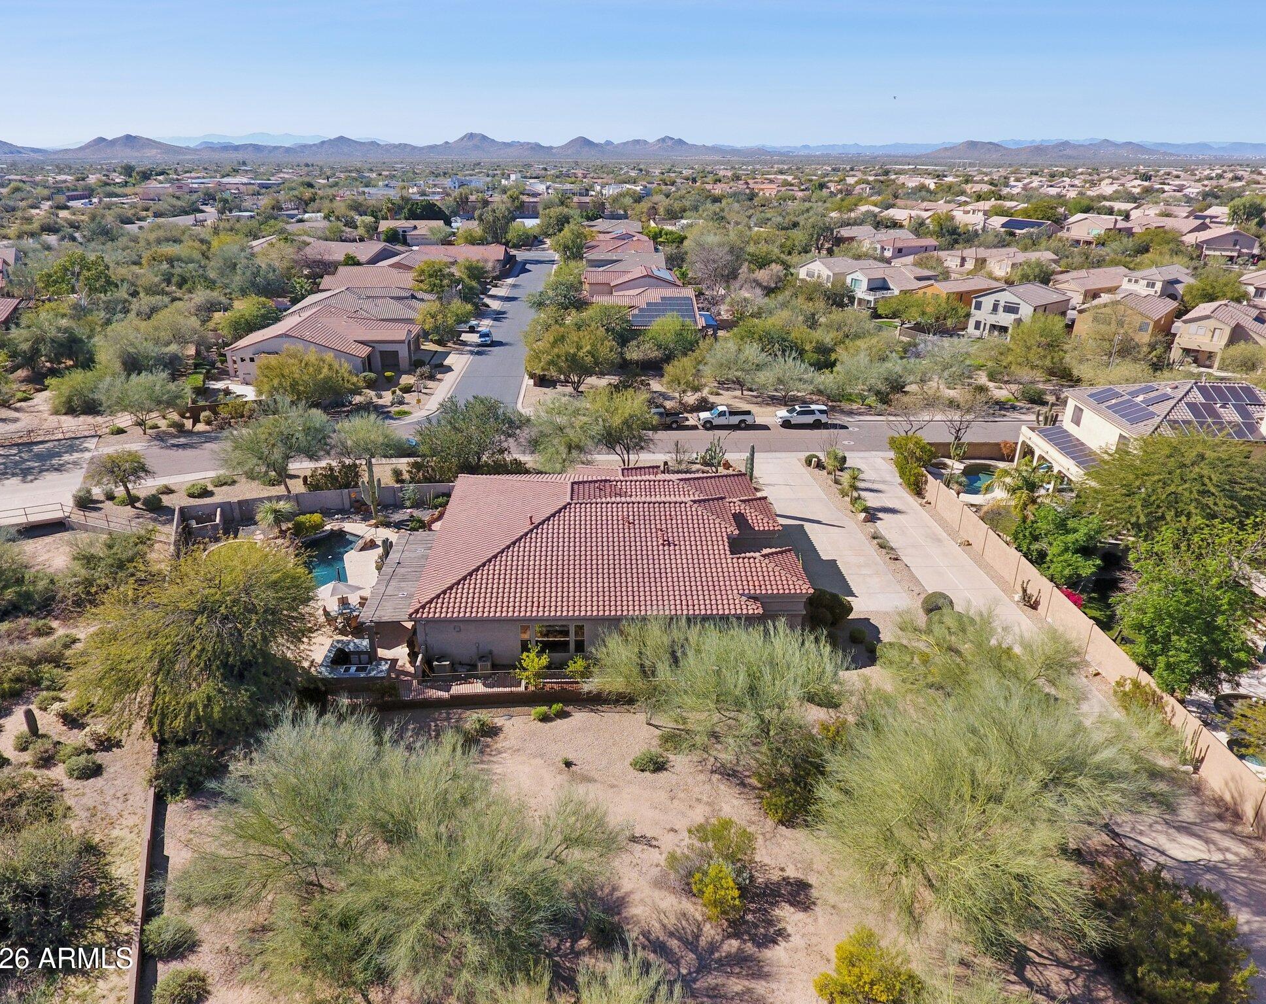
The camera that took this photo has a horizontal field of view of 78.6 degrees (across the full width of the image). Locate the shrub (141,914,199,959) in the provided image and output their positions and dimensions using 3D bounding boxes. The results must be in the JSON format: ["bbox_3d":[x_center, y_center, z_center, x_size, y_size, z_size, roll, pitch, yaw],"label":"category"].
[{"bbox_3d":[-15.585,14.648,26.091,1.771,1.149,1.364,0,24,0],"label":"shrub"}]

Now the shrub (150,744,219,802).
[{"bbox_3d":[-18.641,11.345,32.251,2.530,1.950,2.403,0,24,0],"label":"shrub"}]

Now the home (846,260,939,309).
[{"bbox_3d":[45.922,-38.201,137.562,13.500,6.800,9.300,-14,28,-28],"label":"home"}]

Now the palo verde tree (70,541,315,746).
[{"bbox_3d":[-20.900,6.046,36.670,10.400,7.400,10.000,0,24,0],"label":"palo verde tree"}]

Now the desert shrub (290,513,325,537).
[{"bbox_3d":[-22.800,1.571,53.950,2.100,1.450,2.050,0,24,0],"label":"desert shrub"}]

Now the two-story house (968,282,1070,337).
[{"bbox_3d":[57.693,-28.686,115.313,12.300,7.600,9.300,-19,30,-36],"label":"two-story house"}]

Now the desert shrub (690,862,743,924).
[{"bbox_3d":[2.967,13.686,27.140,1.785,1.850,1.874,0,24,0],"label":"desert shrub"}]

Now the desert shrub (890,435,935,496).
[{"bbox_3d":[23.300,-3.210,64.690,3.300,2.800,5.200,0,24,0],"label":"desert shrub"}]

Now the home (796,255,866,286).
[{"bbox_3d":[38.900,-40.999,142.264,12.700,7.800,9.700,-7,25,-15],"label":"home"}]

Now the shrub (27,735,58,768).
[{"bbox_3d":[-26.000,11.046,34.117,1.150,1.250,1.150,0,24,0],"label":"shrub"}]

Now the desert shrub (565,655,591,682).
[{"bbox_3d":[-2.766,8.351,38.975,1.368,1.325,1.368,0,24,0],"label":"desert shrub"}]

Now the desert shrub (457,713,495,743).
[{"bbox_3d":[-7.091,10.334,35.326,1.598,1.084,1.518,0,24,0],"label":"desert shrub"}]

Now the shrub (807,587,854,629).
[{"bbox_3d":[11.300,6.180,44.360,2.600,2.200,2.500,0,24,0],"label":"shrub"}]

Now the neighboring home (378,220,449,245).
[{"bbox_3d":[-69.300,-85.140,244.520,20.500,6.100,21.000,-1,24,-3],"label":"neighboring home"}]

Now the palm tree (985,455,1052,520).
[{"bbox_3d":[28.300,-0.944,56.795,4.500,4.800,4.500,0,24,0],"label":"palm tree"}]

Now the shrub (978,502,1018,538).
[{"bbox_3d":[25.271,1.431,53.495,2.417,2.100,2.417,0,24,0],"label":"shrub"}]

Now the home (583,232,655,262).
[{"bbox_3d":[-3.800,-62.378,192.844,18.000,5.500,17.000,-1,24,-3],"label":"home"}]

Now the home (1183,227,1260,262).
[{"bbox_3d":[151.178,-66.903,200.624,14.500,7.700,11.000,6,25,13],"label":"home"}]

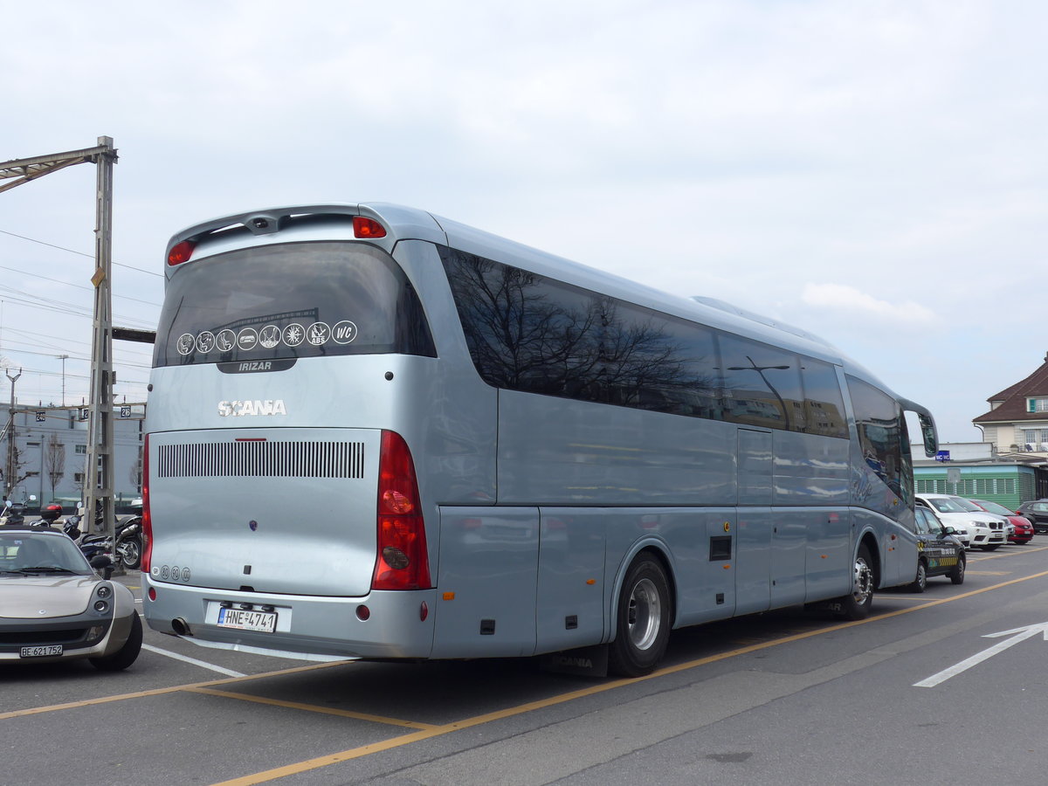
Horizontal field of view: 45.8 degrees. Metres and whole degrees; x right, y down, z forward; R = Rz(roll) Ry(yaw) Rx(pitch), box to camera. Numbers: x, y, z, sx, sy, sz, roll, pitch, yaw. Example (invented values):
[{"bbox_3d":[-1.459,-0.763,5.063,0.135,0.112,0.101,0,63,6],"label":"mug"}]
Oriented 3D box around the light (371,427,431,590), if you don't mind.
[{"bbox_3d":[-0.771,0.744,7.890,0.270,1.000,0.250,0,-5,17],"label":"light"}]

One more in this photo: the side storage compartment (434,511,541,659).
[{"bbox_3d":[-0.276,1.298,8.499,0.110,1.040,1.270,-2,-5,32],"label":"side storage compartment"}]

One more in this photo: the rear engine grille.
[{"bbox_3d":[-1.831,0.449,8.372,1.890,0.235,0.070,-2,-5,32],"label":"rear engine grille"}]

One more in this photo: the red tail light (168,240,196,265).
[{"bbox_3d":[-2.503,-1.032,9.055,0.280,0.150,0.100,-2,-5,32],"label":"red tail light"}]

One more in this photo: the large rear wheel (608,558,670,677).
[{"bbox_3d":[0.905,1.869,10.613,0.310,1.030,1.030,-2,-5,32],"label":"large rear wheel"}]

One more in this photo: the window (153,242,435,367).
[{"bbox_3d":[-1.723,-0.600,8.601,2.480,0.800,0.360,-2,-5,32],"label":"window"}]

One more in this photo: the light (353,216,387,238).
[{"bbox_3d":[-0.996,-1.083,8.109,0.280,0.150,0.100,-2,-5,32],"label":"light"}]

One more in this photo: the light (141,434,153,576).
[{"bbox_3d":[-2.710,0.809,9.107,0.250,1.000,0.270,5,-6,-42],"label":"light"}]

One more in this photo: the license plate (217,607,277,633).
[{"bbox_3d":[-1.857,1.514,8.291,0.530,0.130,0.030,-2,-13,32],"label":"license plate"}]

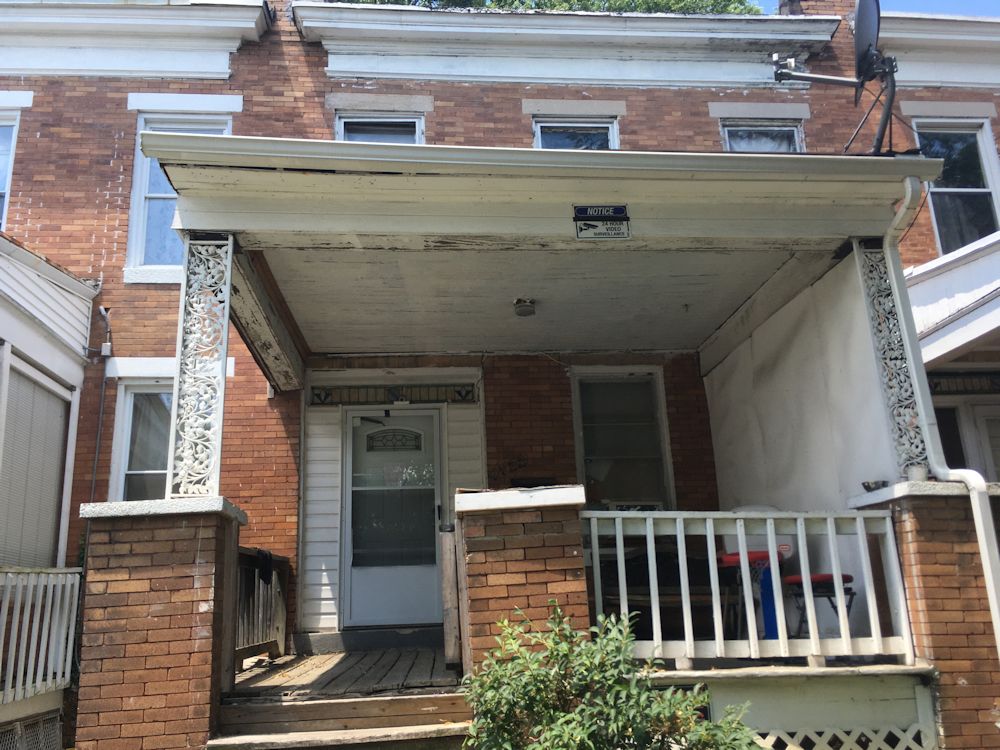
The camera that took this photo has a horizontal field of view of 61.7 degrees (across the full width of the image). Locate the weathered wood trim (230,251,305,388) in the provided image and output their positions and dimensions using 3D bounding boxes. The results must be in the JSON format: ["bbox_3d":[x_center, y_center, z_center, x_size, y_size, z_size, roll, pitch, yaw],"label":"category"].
[{"bbox_3d":[-1.885,-0.464,6.676,0.280,0.330,3.250,-1,-15,-6],"label":"weathered wood trim"}]

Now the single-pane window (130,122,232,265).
[{"bbox_3d":[-3.290,-1.890,8.643,0.920,1.700,0.100,-1,-15,-6],"label":"single-pane window"}]

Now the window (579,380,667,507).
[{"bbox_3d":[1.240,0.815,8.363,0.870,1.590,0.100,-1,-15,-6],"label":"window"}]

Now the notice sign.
[{"bbox_3d":[0.612,-0.912,5.018,0.330,0.225,0.015,-1,-15,-6],"label":"notice sign"}]

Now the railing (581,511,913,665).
[{"bbox_3d":[1.383,1.224,4.801,1.880,0.870,0.100,-1,-15,-6],"label":"railing"}]

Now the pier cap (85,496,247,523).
[{"bbox_3d":[-1.827,0.765,4.633,0.710,0.080,0.650,-1,-15,-6],"label":"pier cap"}]

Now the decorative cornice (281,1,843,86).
[{"bbox_3d":[0.836,-3.645,9.334,6.130,0.715,0.310,-1,-15,-6],"label":"decorative cornice"}]

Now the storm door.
[{"bbox_3d":[-1.012,1.311,7.964,0.907,2.028,0.060,-1,-15,-6],"label":"storm door"}]

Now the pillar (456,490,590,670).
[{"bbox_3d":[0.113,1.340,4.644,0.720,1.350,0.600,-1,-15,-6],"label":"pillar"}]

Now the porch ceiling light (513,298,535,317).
[{"bbox_3d":[0.203,-0.575,7.014,0.165,0.090,0.165,-1,-15,-6],"label":"porch ceiling light"}]

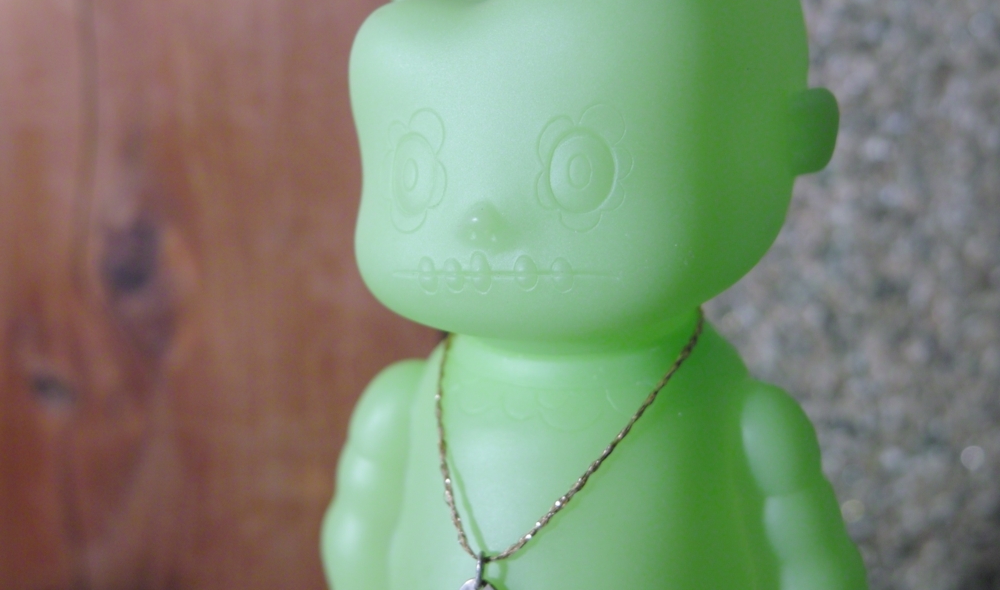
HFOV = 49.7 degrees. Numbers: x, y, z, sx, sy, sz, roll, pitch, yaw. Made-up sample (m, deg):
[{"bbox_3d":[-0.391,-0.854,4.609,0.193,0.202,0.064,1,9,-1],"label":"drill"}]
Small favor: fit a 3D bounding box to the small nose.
[{"bbox_3d":[-0.002,-0.011,0.175,0.009,0.008,0.005,2,6,18],"label":"small nose"}]

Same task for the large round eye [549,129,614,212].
[{"bbox_3d":[0.013,-0.020,0.176,0.011,0.013,0.004,1,6,6],"label":"large round eye"}]

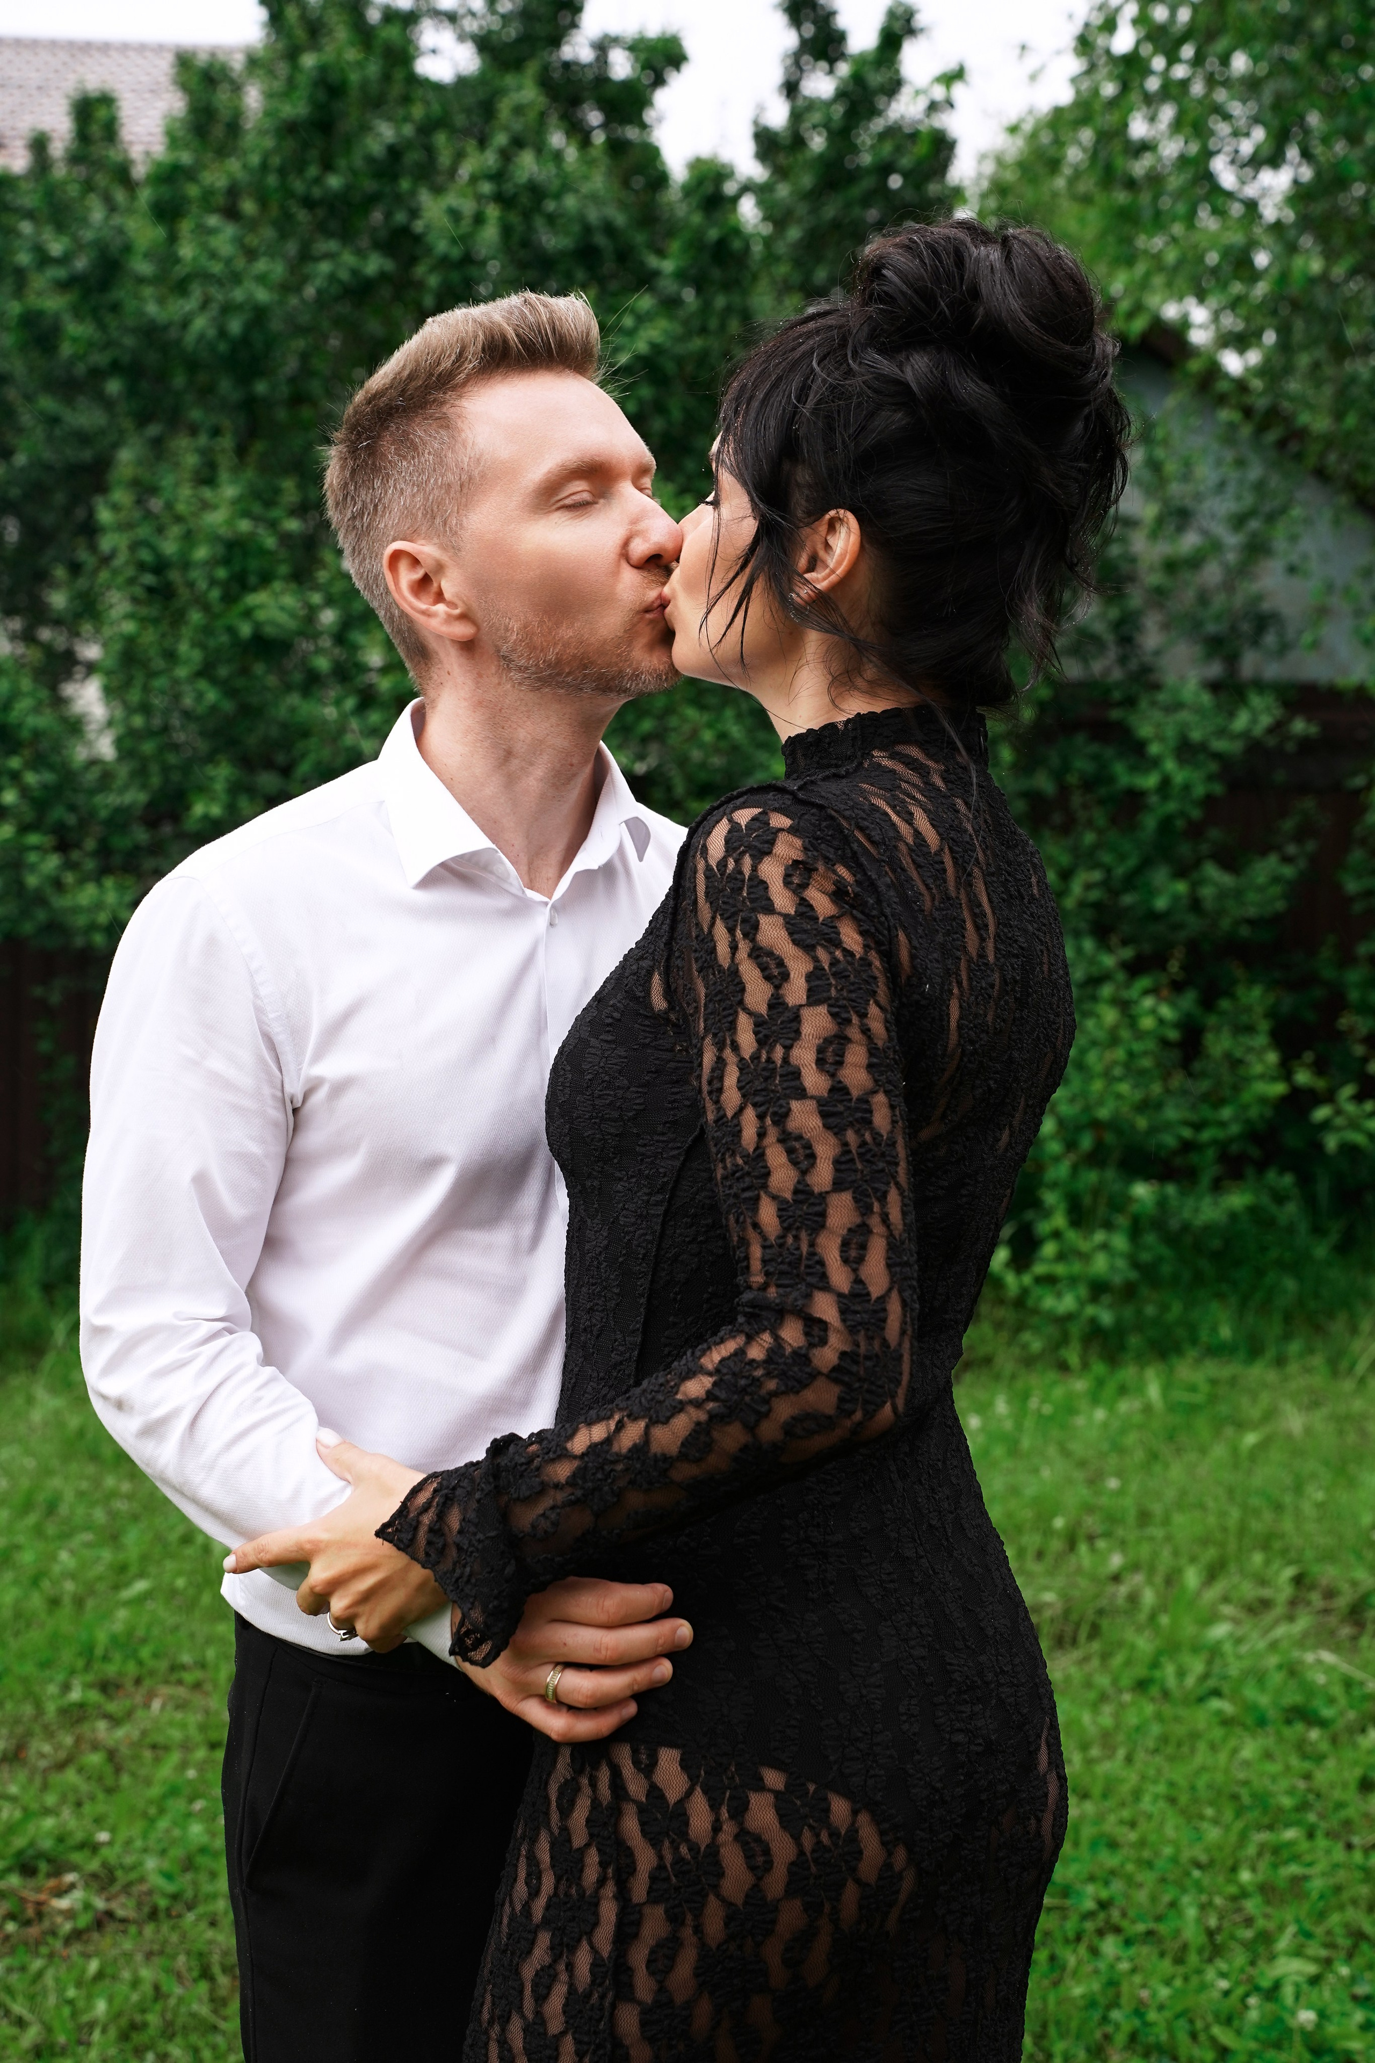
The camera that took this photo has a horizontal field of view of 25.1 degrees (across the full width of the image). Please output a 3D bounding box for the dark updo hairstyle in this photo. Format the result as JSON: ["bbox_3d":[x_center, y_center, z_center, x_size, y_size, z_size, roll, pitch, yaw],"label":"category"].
[{"bbox_3d":[0.142,-0.344,1.880,0.250,0.290,0.205,9,8,25],"label":"dark updo hairstyle"}]

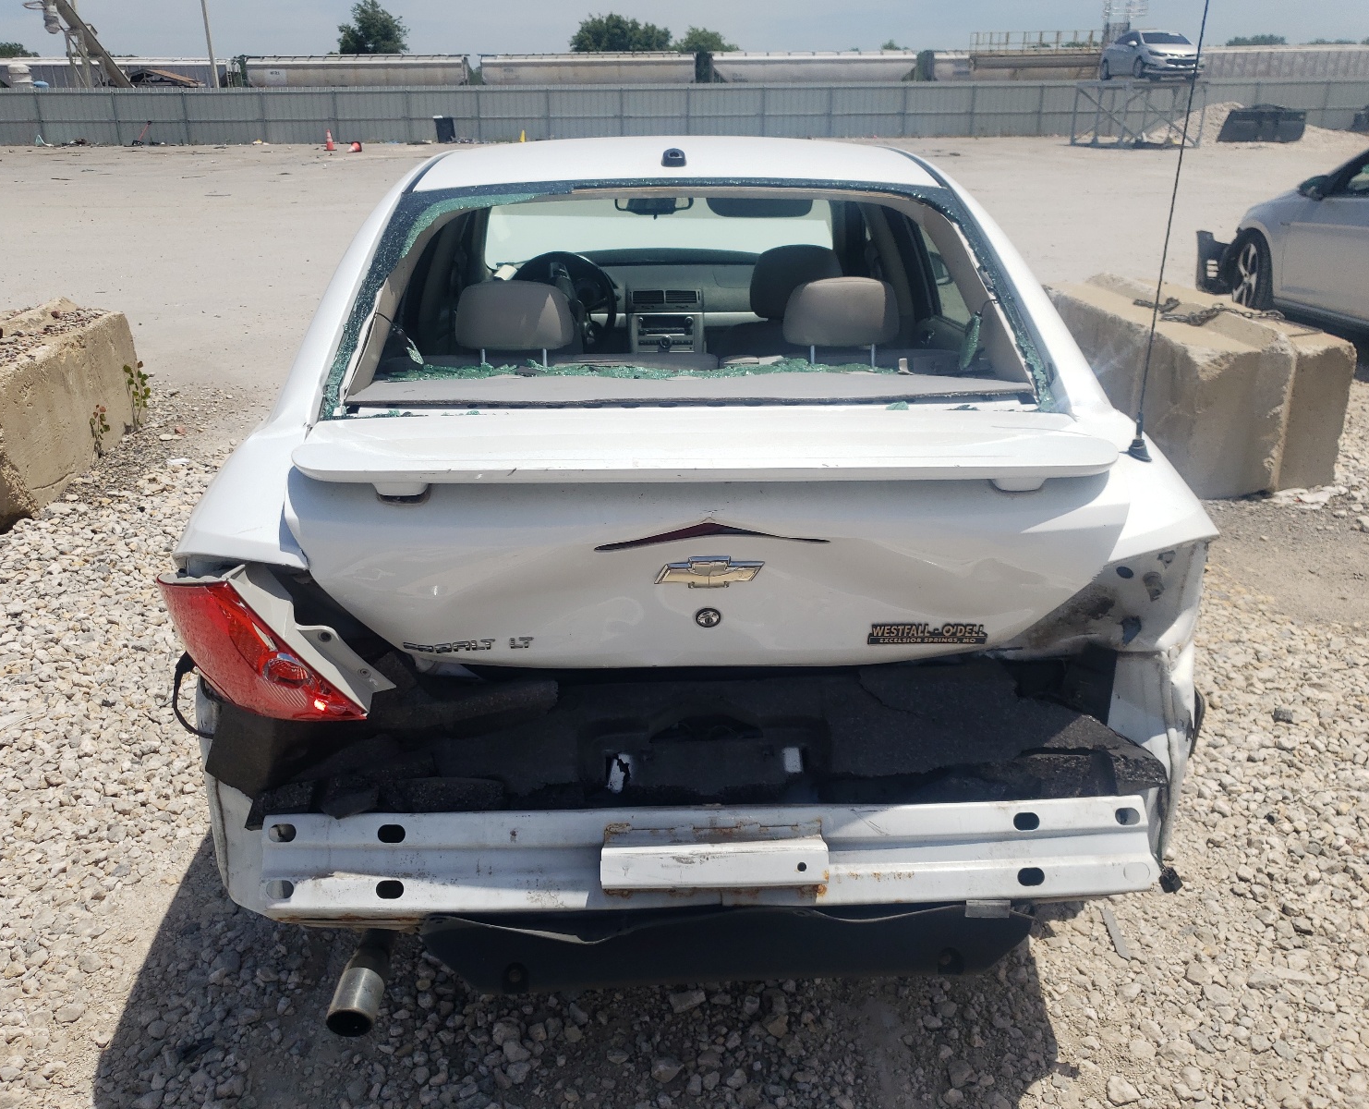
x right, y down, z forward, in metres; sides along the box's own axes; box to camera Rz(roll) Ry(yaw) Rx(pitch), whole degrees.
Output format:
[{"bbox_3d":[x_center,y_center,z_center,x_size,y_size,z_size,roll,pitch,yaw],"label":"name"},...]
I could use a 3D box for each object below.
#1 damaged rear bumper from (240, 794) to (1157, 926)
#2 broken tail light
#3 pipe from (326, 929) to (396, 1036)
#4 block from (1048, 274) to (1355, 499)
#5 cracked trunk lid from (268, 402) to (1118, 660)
[{"bbox_3d":[0.040,0.447,1.677,1.320,0.160,0.100,-1,22,-1],"label":"damaged rear bumper"},{"bbox_3d":[-0.604,0.138,1.665,0.300,0.215,0.190,6,22,15],"label":"broken tail light"},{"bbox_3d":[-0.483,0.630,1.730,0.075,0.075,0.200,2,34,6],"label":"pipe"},{"bbox_3d":[2.357,-0.888,5.439,0.610,0.640,1.870,-2,22,-3],"label":"block"},{"bbox_3d":[0.035,-0.038,1.813,1.280,0.380,0.420,-1,22,-1],"label":"cracked trunk lid"}]

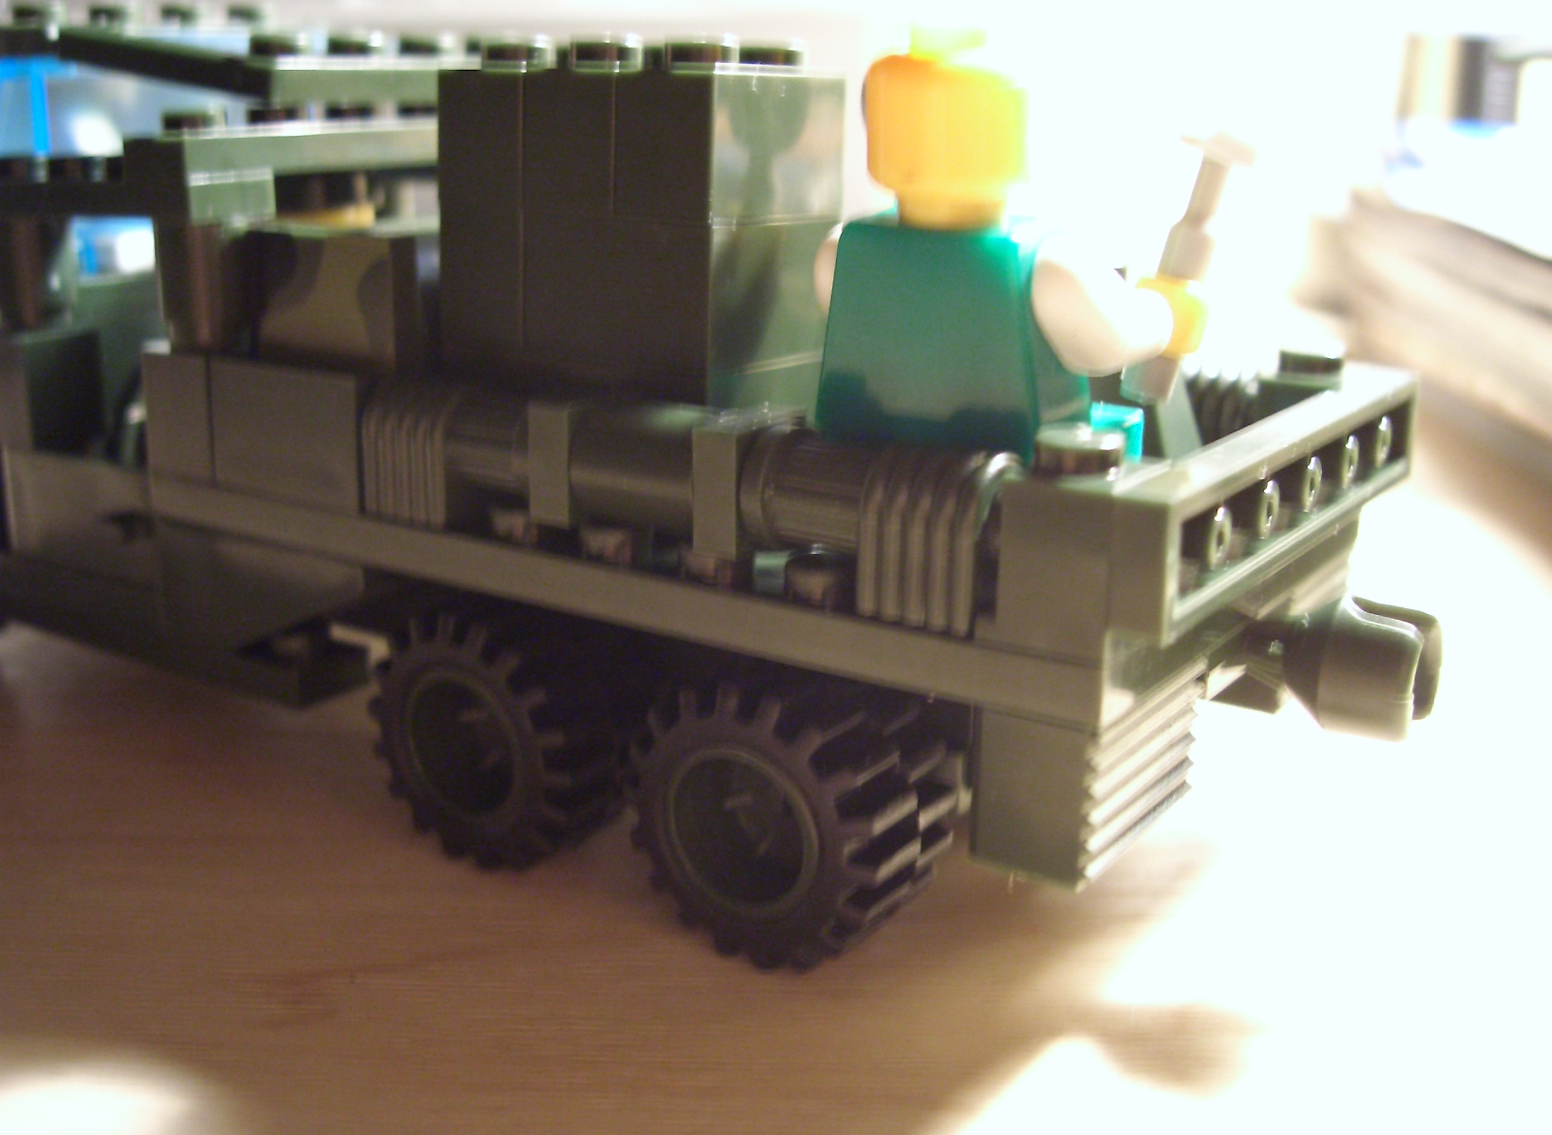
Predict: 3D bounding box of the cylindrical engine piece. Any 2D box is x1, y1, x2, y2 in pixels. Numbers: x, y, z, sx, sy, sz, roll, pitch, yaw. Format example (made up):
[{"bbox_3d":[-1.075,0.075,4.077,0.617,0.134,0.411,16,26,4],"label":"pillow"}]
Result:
[{"bbox_3d":[0.003,-0.005,0.104,0.008,0.007,0.007,11,19,32],"label":"cylindrical engine piece"}]

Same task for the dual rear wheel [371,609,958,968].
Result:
[{"bbox_3d":[-0.009,0.013,0.122,0.043,0.019,0.011,11,19,32],"label":"dual rear wheel"}]

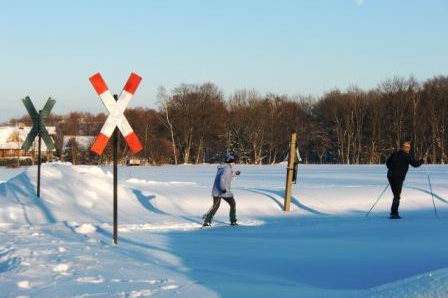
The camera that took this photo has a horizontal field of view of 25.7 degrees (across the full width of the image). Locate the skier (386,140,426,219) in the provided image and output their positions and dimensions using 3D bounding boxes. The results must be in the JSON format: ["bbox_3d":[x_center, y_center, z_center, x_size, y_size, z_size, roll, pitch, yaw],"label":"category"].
[{"bbox_3d":[4.060,0.705,22.000,0.650,1.740,0.600,0,0,-28],"label":"skier"}]

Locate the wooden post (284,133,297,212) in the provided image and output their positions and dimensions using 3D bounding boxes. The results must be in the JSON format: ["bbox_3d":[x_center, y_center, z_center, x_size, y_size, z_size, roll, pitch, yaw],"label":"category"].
[{"bbox_3d":[1.627,0.573,24.000,0.140,1.920,0.140,6,0,14],"label":"wooden post"}]

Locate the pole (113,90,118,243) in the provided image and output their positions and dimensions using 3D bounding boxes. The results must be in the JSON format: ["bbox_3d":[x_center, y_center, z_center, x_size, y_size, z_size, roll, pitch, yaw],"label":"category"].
[{"bbox_3d":[-1.508,0.286,13.700,0.060,2.110,0.060,0,0,0],"label":"pole"}]

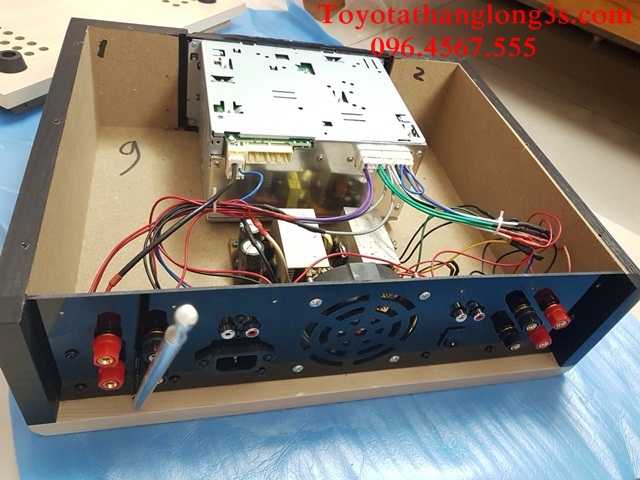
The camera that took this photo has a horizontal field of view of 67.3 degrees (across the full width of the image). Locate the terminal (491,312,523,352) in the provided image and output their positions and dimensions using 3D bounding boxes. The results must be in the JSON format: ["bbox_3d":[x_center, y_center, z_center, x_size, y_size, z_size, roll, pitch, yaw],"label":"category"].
[{"bbox_3d":[0.125,0.061,0.322,0.013,0.013,0.026,-1,46,-17],"label":"terminal"}]

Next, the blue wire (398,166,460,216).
[{"bbox_3d":[0.093,-0.041,0.409,0.063,0.021,0.020,27,45,12],"label":"blue wire"}]

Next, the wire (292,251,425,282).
[{"bbox_3d":[0.027,0.019,0.316,0.095,0.019,0.015,-1,46,-17],"label":"wire"}]

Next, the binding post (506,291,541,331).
[{"bbox_3d":[0.141,0.049,0.334,0.014,0.014,0.028,-1,46,-17],"label":"binding post"}]

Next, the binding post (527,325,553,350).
[{"bbox_3d":[0.148,0.062,0.330,0.013,0.013,0.024,-1,46,-17],"label":"binding post"}]

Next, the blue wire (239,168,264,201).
[{"bbox_3d":[-0.053,-0.045,0.370,0.018,0.024,0.019,-1,46,-17],"label":"blue wire"}]

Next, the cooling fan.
[{"bbox_3d":[0.023,0.052,0.316,0.079,0.079,0.025,-1,46,-17],"label":"cooling fan"}]

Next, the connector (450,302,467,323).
[{"bbox_3d":[0.087,0.045,0.302,0.010,0.010,0.012,-1,46,-17],"label":"connector"}]

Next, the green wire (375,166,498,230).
[{"bbox_3d":[0.098,-0.032,0.400,0.115,0.028,0.020,19,44,3],"label":"green wire"}]

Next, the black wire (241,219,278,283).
[{"bbox_3d":[-0.044,0.007,0.336,0.009,0.022,0.050,-23,55,-33],"label":"black wire"}]

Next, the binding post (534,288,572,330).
[{"bbox_3d":[0.166,0.050,0.342,0.014,0.014,0.028,-1,46,-17],"label":"binding post"}]

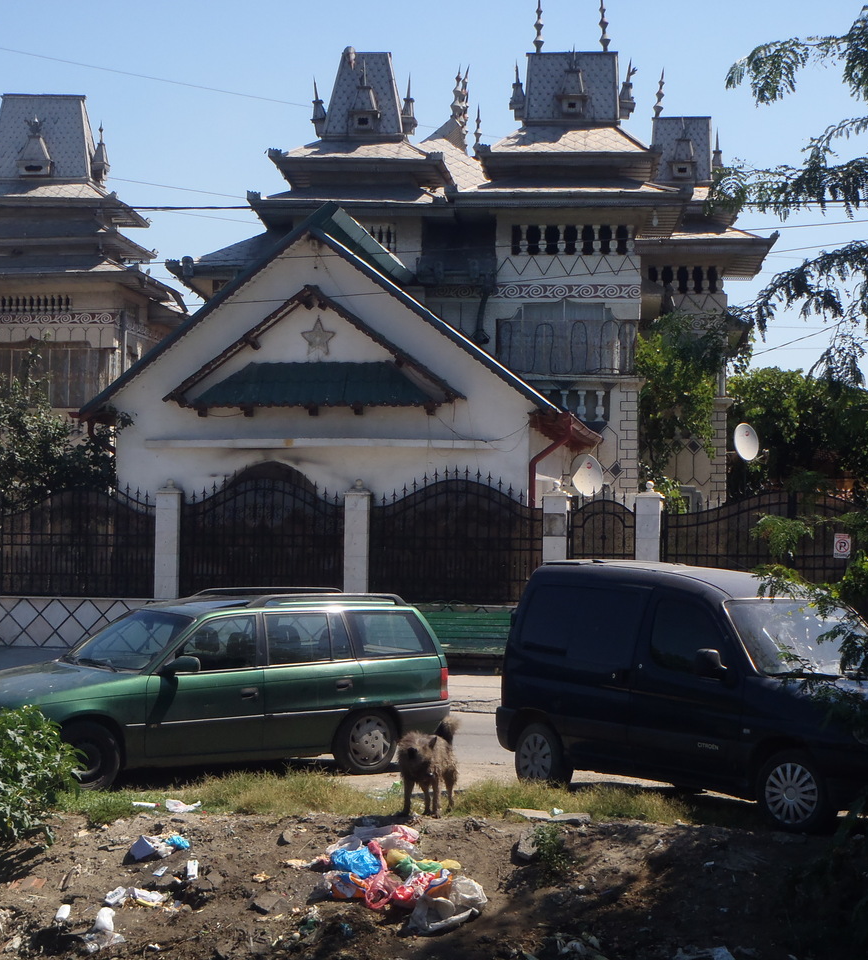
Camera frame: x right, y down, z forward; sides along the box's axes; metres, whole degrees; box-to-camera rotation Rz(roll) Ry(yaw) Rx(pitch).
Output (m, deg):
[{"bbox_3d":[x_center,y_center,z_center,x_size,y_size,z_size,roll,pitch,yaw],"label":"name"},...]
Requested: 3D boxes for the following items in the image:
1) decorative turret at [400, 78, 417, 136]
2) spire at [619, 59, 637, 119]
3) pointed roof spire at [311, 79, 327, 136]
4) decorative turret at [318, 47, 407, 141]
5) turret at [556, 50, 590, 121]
[{"bbox_3d":[-0.512,-7.354,41.500,0.420,1.150,0.550,0,-3,5],"label":"decorative turret"},{"bbox_3d":[3.754,-7.596,41.000,0.420,1.180,0.580,0,-3,5],"label":"spire"},{"bbox_3d":[-2.271,-7.407,41.800,0.420,1.150,0.550,0,-3,5],"label":"pointed roof spire"},{"bbox_3d":[-1.411,-7.549,41.600,1.680,1.920,1.600,0,-3,5],"label":"decorative turret"},{"bbox_3d":[2.645,-7.544,40.100,0.620,1.320,0.450,0,-3,5],"label":"turret"}]

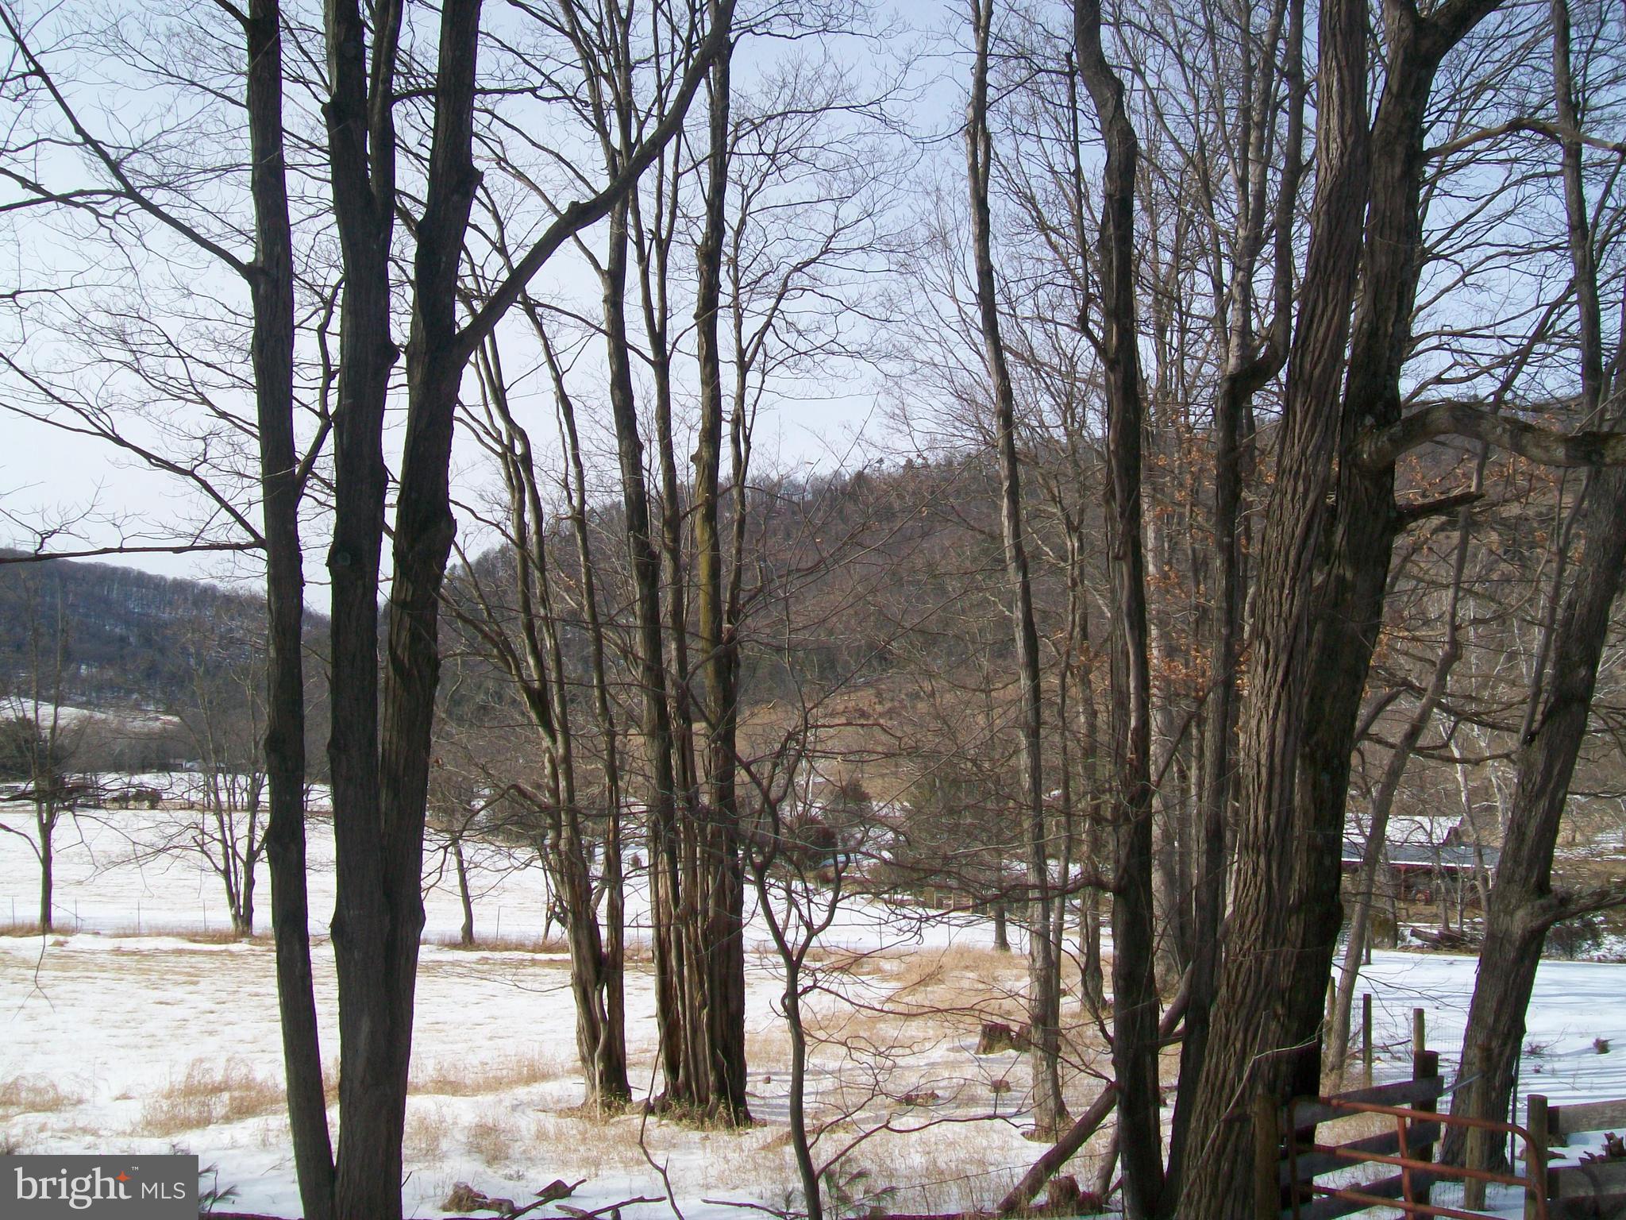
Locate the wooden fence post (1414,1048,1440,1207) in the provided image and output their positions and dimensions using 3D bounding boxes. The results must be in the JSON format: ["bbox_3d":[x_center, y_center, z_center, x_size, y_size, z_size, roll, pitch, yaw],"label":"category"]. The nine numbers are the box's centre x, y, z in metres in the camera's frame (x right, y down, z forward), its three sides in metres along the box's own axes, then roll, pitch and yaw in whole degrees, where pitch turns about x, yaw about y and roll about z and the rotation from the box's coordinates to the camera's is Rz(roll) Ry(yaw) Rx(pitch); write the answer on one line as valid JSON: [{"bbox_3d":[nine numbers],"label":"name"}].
[{"bbox_3d":[4.285,3.742,11.200,0.163,1.292,0.163,2,0,0],"label":"wooden fence post"}]

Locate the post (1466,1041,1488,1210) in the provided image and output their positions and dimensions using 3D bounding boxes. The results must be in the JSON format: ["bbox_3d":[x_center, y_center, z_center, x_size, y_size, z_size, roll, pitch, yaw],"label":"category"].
[{"bbox_3d":[5.288,4.116,12.700,0.157,1.313,0.157,2,0,0],"label":"post"}]

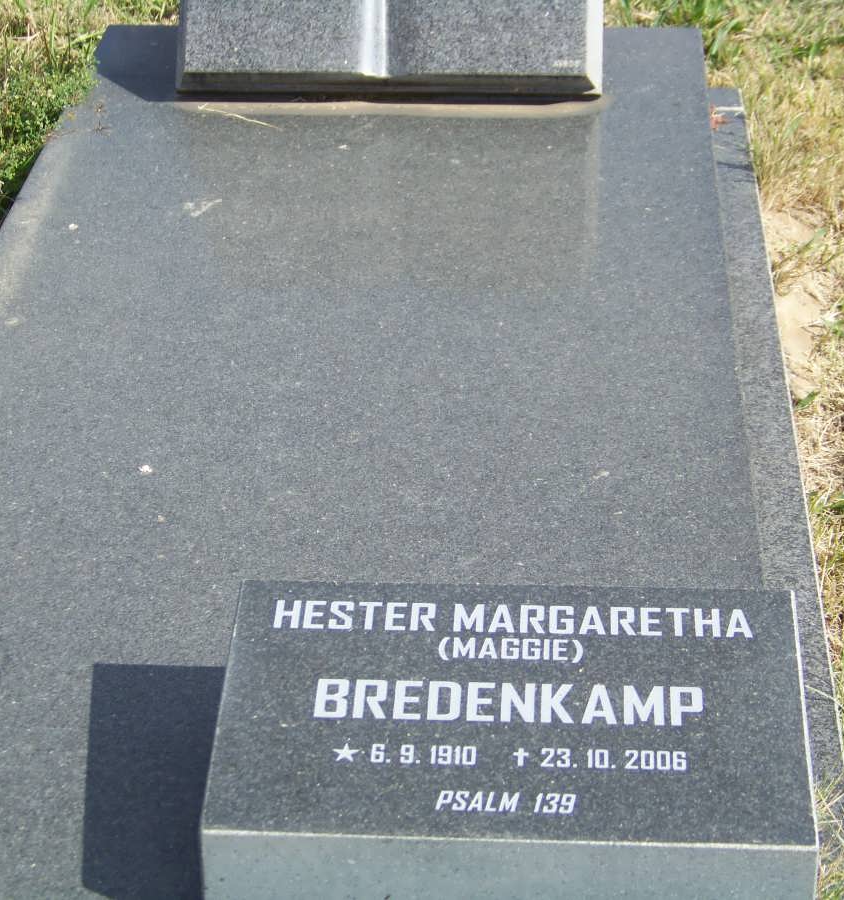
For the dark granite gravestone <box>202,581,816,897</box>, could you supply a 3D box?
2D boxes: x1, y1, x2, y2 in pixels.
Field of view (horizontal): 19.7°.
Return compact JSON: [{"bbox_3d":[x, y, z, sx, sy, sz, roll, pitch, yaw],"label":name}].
[{"bbox_3d":[0.069,0.235,1.857,0.440,0.137,0.279,1,29,3],"label":"dark granite gravestone"}]

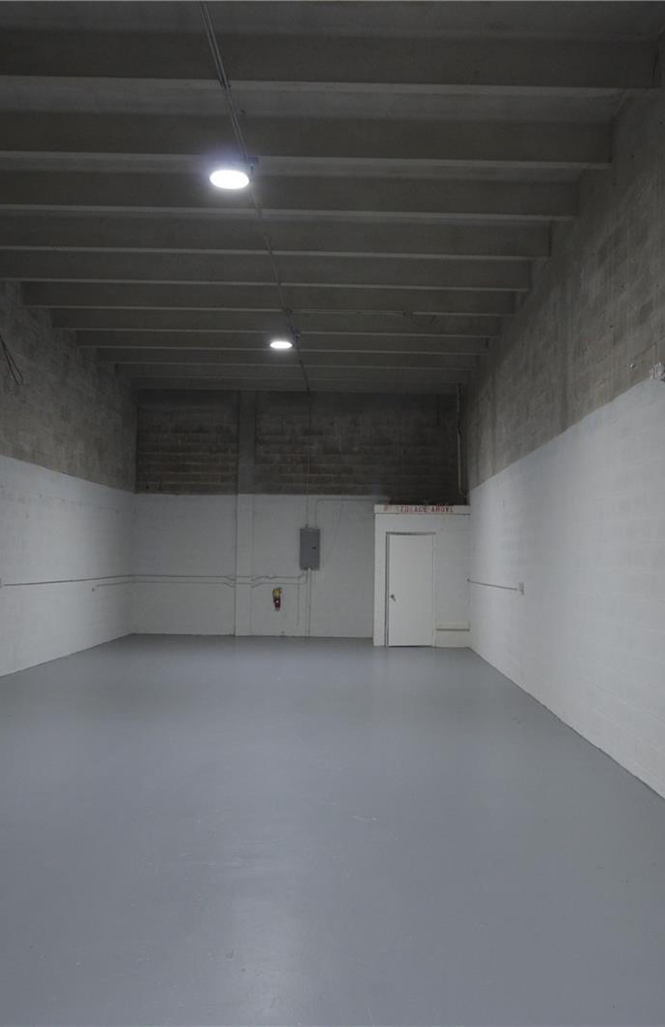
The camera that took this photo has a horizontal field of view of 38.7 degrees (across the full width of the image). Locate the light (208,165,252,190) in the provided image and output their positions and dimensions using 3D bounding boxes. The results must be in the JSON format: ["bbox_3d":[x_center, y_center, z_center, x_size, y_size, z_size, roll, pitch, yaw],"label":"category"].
[{"bbox_3d":[-0.868,-2.836,7.992,0.330,0.110,0.330,1,-3,-1],"label":"light"}]

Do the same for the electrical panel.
[{"bbox_3d":[-0.456,0.716,19.250,0.390,0.850,0.120,1,-3,-1],"label":"electrical panel"}]

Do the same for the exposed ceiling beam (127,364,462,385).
[{"bbox_3d":[-0.710,-2.688,17.695,6.670,0.343,0.142,1,-3,-1],"label":"exposed ceiling beam"}]

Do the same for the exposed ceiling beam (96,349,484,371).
[{"bbox_3d":[-0.746,-2.752,16.441,6.671,0.343,0.142,1,-3,-1],"label":"exposed ceiling beam"}]

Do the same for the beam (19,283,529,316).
[{"bbox_3d":[-0.847,-2.935,12.873,6.674,0.343,0.142,1,-3,-1],"label":"beam"}]

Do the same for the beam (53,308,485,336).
[{"bbox_3d":[-0.812,-2.872,14.095,6.673,0.343,0.142,1,-3,-1],"label":"beam"}]

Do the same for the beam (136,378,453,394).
[{"bbox_3d":[-0.676,-2.626,18.900,6.670,0.343,0.142,1,-3,-1],"label":"beam"}]

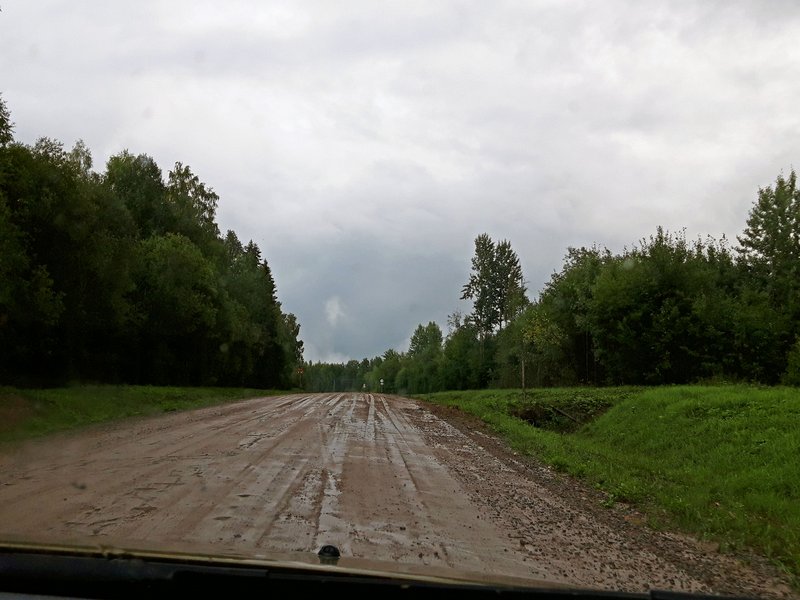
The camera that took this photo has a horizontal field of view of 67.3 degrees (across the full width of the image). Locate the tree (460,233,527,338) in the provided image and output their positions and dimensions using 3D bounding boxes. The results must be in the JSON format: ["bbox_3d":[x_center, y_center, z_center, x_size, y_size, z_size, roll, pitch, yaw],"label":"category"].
[{"bbox_3d":[11.500,1.400,73.500,7.500,19.000,7.000,0,-8,0],"label":"tree"}]

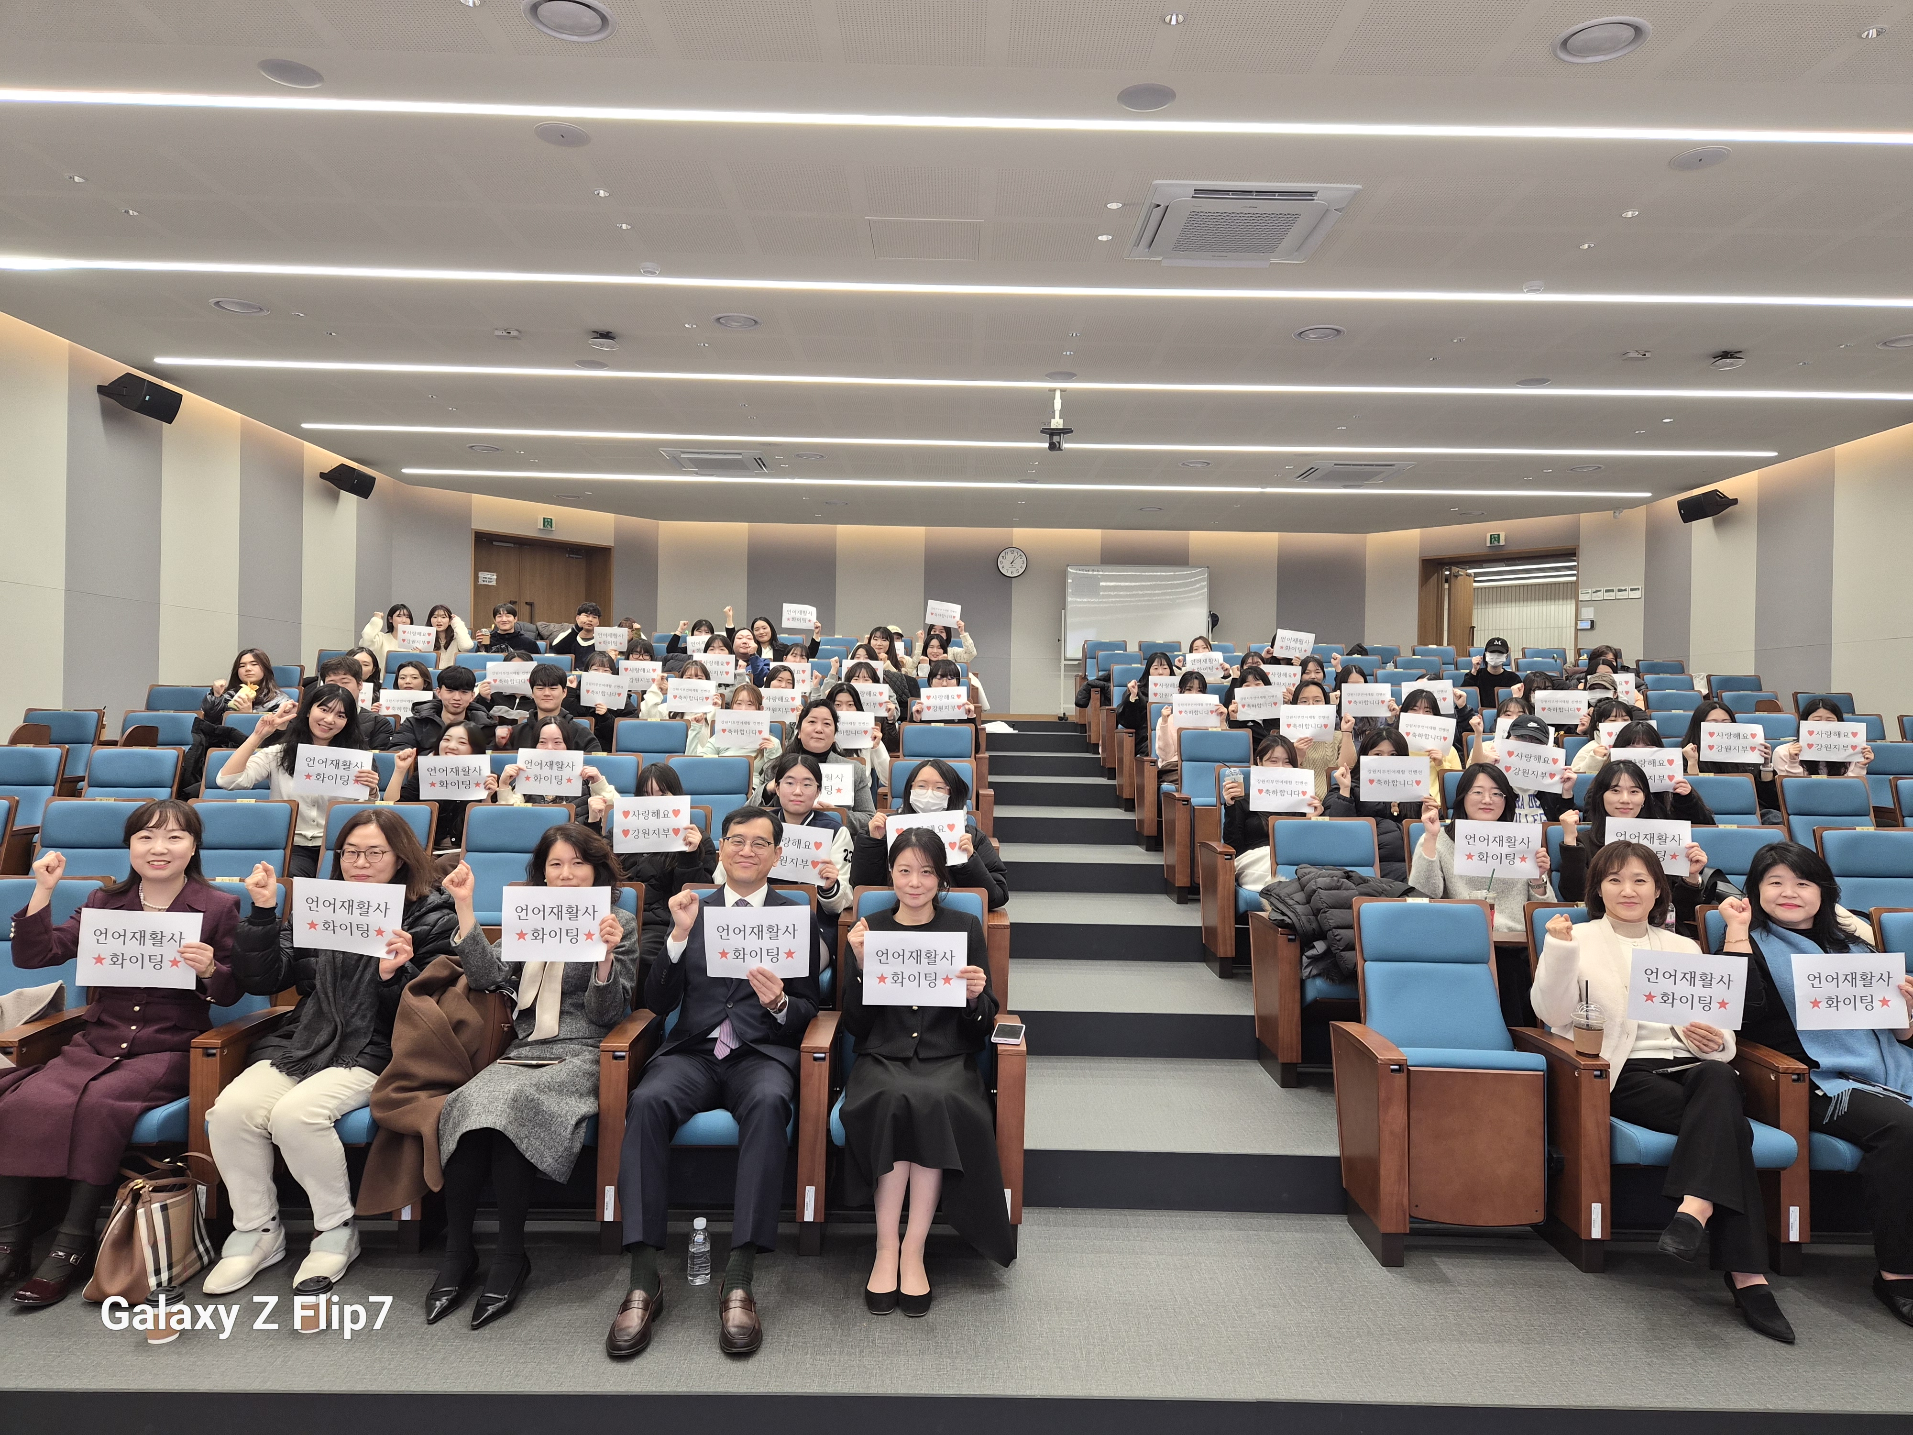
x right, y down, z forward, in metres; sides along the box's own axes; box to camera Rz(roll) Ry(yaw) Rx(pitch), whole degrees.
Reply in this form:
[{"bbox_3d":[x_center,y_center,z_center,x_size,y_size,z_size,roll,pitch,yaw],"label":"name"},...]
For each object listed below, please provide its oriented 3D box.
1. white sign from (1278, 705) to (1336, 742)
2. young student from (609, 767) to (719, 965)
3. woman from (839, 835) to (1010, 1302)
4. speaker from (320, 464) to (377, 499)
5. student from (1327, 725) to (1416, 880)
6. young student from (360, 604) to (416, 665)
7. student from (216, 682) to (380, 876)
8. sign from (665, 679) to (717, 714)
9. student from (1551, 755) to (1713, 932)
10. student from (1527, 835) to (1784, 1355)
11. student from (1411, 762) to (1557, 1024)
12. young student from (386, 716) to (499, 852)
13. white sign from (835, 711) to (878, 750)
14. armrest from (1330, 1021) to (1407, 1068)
[{"bbox_3d":[1.968,0.032,7.100,0.297,0.210,0.012,1,-8,13],"label":"white sign"},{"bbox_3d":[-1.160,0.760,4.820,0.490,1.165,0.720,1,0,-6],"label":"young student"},{"bbox_3d":[-0.085,0.950,3.700,0.500,1.210,0.760,1,0,0],"label":"woman"},{"bbox_3d":[-5.961,-2.333,12.480,0.330,0.240,0.420,18,0,2],"label":"speaker"},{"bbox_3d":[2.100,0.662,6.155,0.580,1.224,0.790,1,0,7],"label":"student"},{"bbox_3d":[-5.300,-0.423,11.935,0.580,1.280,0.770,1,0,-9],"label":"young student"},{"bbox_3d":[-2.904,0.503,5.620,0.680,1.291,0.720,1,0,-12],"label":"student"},{"bbox_3d":[-1.660,-0.133,8.000,0.297,0.210,0.012,1,0,-10],"label":"sign"},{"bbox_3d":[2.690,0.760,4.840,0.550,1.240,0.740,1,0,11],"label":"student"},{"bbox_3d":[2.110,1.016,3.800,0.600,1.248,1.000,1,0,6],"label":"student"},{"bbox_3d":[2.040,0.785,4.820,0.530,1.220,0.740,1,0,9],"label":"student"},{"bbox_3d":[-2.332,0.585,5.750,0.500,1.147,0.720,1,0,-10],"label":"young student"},{"bbox_3d":[-0.605,0.074,7.200,0.297,0.210,0.020,2,0,-3],"label":"white sign"},{"bbox_3d":[1.249,0.989,3.855,0.082,0.040,0.450,1,0,1],"label":"armrest"}]

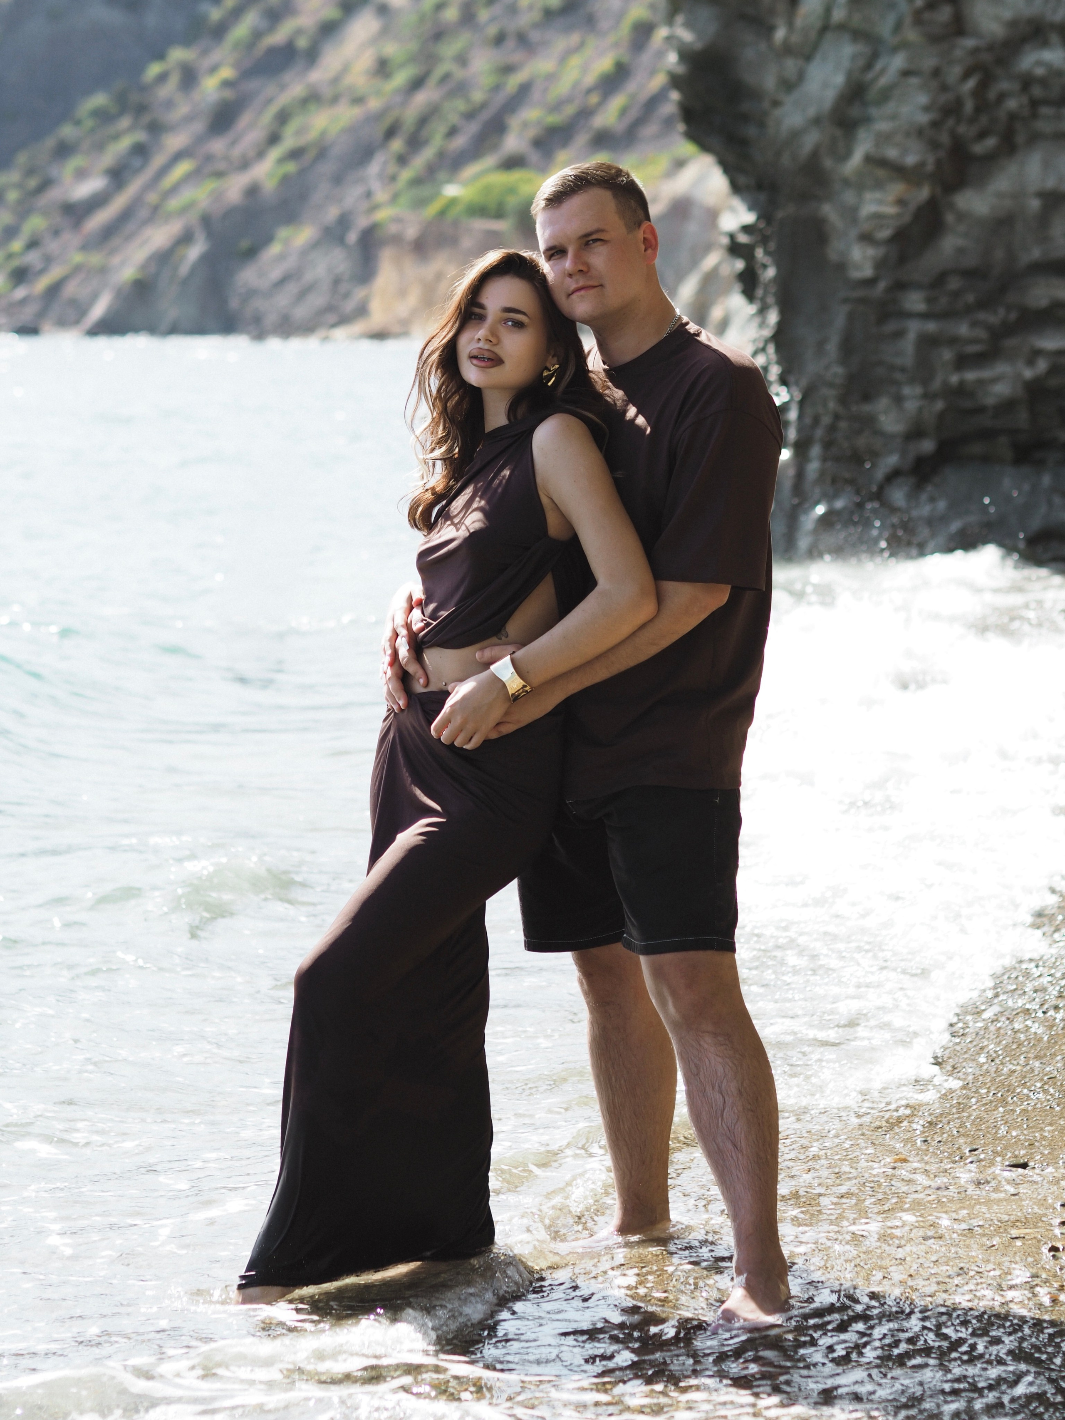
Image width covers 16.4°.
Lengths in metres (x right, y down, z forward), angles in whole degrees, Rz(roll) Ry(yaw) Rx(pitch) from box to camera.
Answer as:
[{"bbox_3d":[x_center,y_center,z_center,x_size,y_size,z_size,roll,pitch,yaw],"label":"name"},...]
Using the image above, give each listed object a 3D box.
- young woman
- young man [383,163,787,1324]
[{"bbox_3d":[-0.125,0.129,5.767,0.520,1.665,0.500,-6,8,-43],"label":"young woman"},{"bbox_3d":[0.115,0.041,5.838,0.520,1.785,0.540,-5,8,-40],"label":"young man"}]

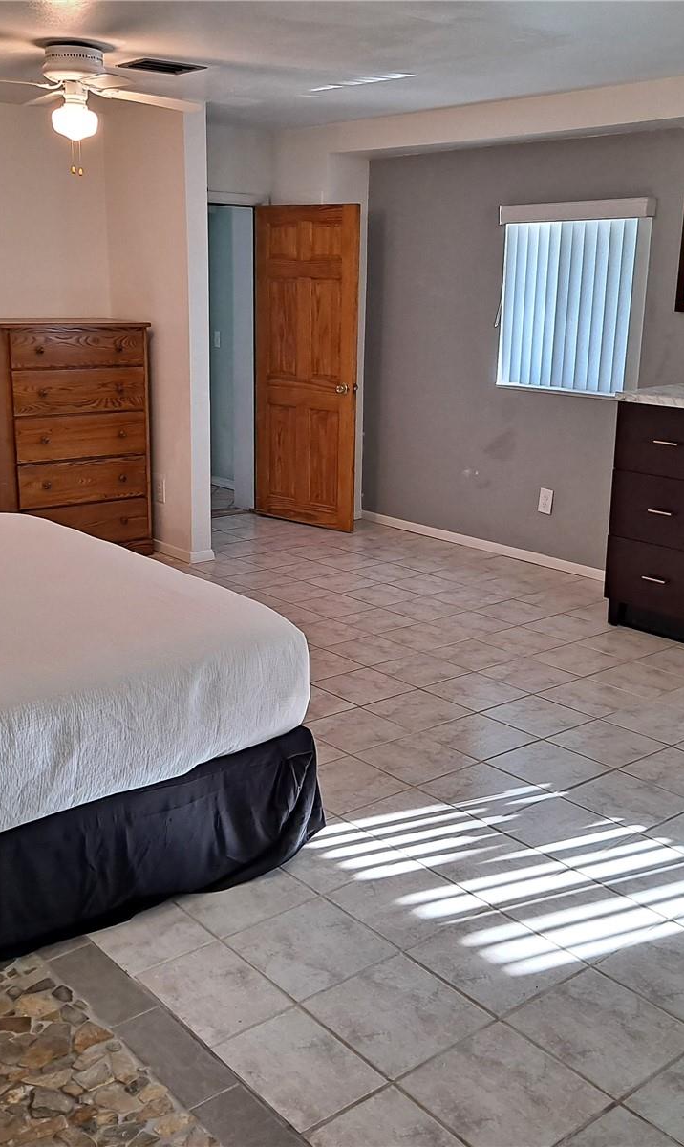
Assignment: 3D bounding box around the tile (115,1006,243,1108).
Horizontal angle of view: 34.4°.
[{"bbox_3d":[-0.347,1.003,2.288,0.109,0.010,0.303,-11,19,-38],"label":"tile"}]

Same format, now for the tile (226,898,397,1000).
[{"bbox_3d":[-0.079,0.923,2.723,0.312,0.010,0.312,-11,19,-38],"label":"tile"}]

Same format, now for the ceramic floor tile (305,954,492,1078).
[{"bbox_3d":[0.122,0.957,2.398,0.305,0.010,0.305,-11,19,-38],"label":"ceramic floor tile"}]

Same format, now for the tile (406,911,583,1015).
[{"bbox_3d":[0.375,0.942,2.684,0.312,0.010,0.312,-11,19,-38],"label":"tile"}]

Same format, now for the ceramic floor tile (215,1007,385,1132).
[{"bbox_3d":[-0.087,0.998,2.230,0.226,0.010,0.305,-11,19,-38],"label":"ceramic floor tile"}]

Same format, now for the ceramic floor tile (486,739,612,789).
[{"bbox_3d":[0.703,0.658,3.744,0.314,0.010,0.314,-11,19,-38],"label":"ceramic floor tile"}]

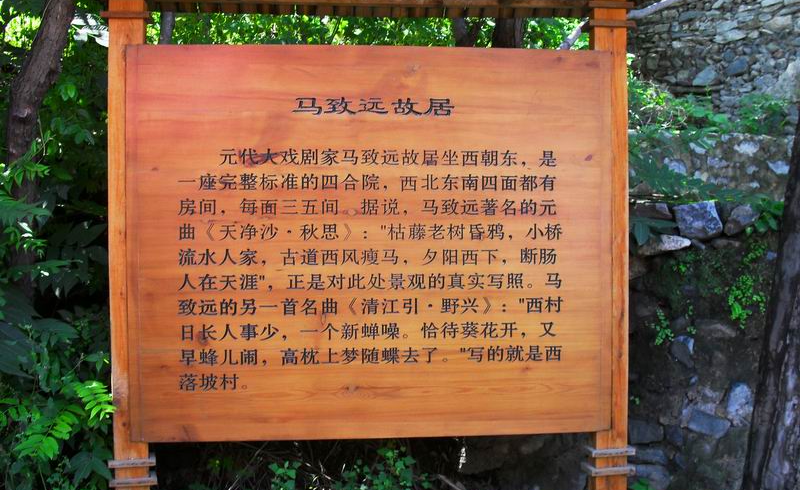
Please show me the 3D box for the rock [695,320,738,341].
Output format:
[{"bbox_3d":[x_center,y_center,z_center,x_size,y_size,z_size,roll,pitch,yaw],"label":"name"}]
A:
[{"bbox_3d":[1.441,0.388,4.406,0.184,0.085,0.140,6,3,11],"label":"rock"}]

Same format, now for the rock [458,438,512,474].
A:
[{"bbox_3d":[0.411,1.025,4.726,0.249,0.168,0.190,0,2,12],"label":"rock"}]

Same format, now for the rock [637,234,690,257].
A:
[{"bbox_3d":[1.245,0.002,4.568,0.236,0.088,0.170,-9,0,12],"label":"rock"}]

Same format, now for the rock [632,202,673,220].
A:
[{"bbox_3d":[1.347,-0.185,5.200,0.220,0.095,0.170,0,1,-5],"label":"rock"}]

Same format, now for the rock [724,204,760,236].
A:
[{"bbox_3d":[1.624,-0.121,4.610,0.169,0.136,0.150,-20,-2,11],"label":"rock"}]

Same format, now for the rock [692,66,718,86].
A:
[{"bbox_3d":[2.635,-1.462,8.372,0.214,0.145,0.180,-18,-2,11],"label":"rock"}]

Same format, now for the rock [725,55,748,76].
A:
[{"bbox_3d":[2.843,-1.516,8.200,0.210,0.160,0.160,0,1,0],"label":"rock"}]

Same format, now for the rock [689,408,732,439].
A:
[{"bbox_3d":[1.356,0.786,4.252,0.177,0.082,0.130,17,5,11],"label":"rock"}]

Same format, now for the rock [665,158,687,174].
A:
[{"bbox_3d":[1.602,-0.462,5.644,0.127,0.087,0.110,15,5,11],"label":"rock"}]

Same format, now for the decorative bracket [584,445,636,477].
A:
[{"bbox_3d":[0.939,0.973,4.370,0.193,0.120,0.170,0,1,-8],"label":"decorative bracket"}]

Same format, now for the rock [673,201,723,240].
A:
[{"bbox_3d":[1.594,-0.131,5.200,0.260,0.195,0.200,0,1,-5],"label":"rock"}]

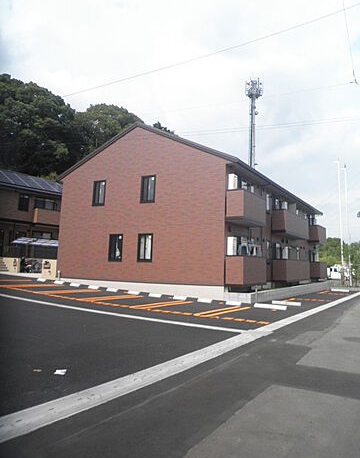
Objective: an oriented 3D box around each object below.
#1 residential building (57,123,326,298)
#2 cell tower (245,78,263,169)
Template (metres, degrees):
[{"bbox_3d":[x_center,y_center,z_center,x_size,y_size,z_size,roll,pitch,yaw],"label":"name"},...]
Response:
[{"bbox_3d":[2.656,-0.219,26.134,11.623,8.539,18.992,-2,-7,32],"label":"residential building"},{"bbox_3d":[14.631,-11.098,71.776,3.580,40.000,3.580,-2,-7,32],"label":"cell tower"}]

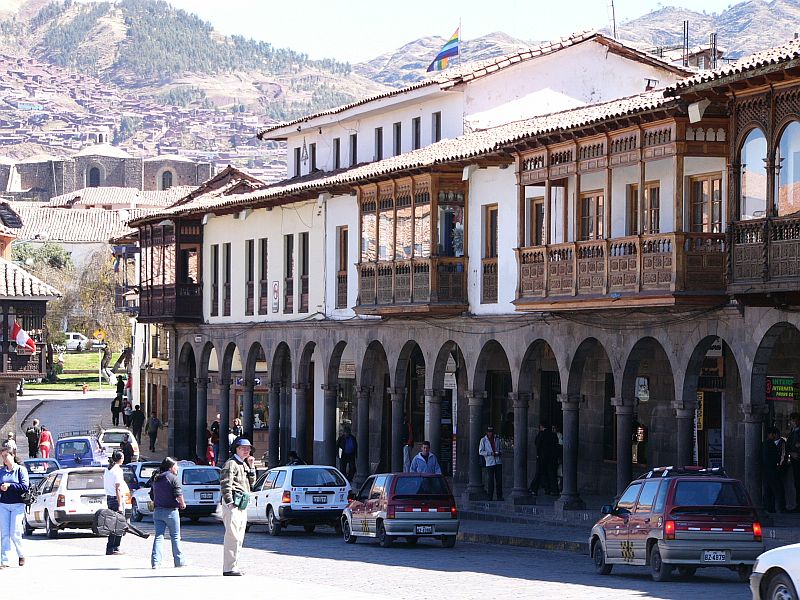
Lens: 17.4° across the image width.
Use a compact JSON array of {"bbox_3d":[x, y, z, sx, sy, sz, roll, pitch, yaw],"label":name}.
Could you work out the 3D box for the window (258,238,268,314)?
[{"bbox_3d":[-3.924,-0.660,76.066,0.150,2.210,1.030,1,-1,-18],"label":"window"}]

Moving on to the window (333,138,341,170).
[{"bbox_3d":[-1.776,-4.255,76.583,0.150,0.947,0.725,0,-1,-19],"label":"window"}]

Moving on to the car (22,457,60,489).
[{"bbox_3d":[-10.963,5.514,80.014,1.460,1.410,3.700,1,-1,-10],"label":"car"}]

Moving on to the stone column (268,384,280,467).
[{"bbox_3d":[-3.619,3.778,75.677,0.450,2.864,0.480,1,-1,-18],"label":"stone column"}]

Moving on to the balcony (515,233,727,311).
[{"bbox_3d":[4.125,-0.576,50.239,1.000,1.101,7.899,0,-1,-19],"label":"balcony"}]

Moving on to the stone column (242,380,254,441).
[{"bbox_3d":[-4.520,3.854,78.385,0.450,2.926,0.480,1,-1,-18],"label":"stone column"}]

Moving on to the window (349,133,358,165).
[{"bbox_3d":[-1.292,-4.289,76.458,0.150,1.100,0.710,1,-1,-18],"label":"window"}]

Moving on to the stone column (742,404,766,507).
[{"bbox_3d":[6.110,2.830,45.100,0.430,2.100,0.500,0,-1,-18],"label":"stone column"}]

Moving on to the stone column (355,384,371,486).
[{"bbox_3d":[-0.990,3.655,69.858,0.480,2.660,0.480,0,-1,0],"label":"stone column"}]

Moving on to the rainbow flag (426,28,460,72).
[{"bbox_3d":[1.366,-7.866,82.000,1.068,1.444,0.350,0,-1,-9],"label":"rainbow flag"}]

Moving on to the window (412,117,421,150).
[{"bbox_3d":[0.450,-4.300,67.900,0.120,0.920,0.640,0,-1,-18],"label":"window"}]

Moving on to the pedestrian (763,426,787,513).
[{"bbox_3d":[7.385,3.343,51.500,0.500,1.690,0.380,1,-1,-10],"label":"pedestrian"}]

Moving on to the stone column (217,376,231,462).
[{"bbox_3d":[-5.415,3.903,80.579,0.460,2.962,0.460,0,-1,-19],"label":"stone column"}]

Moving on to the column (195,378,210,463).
[{"bbox_3d":[-6.328,4.007,83.800,0.450,3.050,0.480,0,-1,0],"label":"column"}]

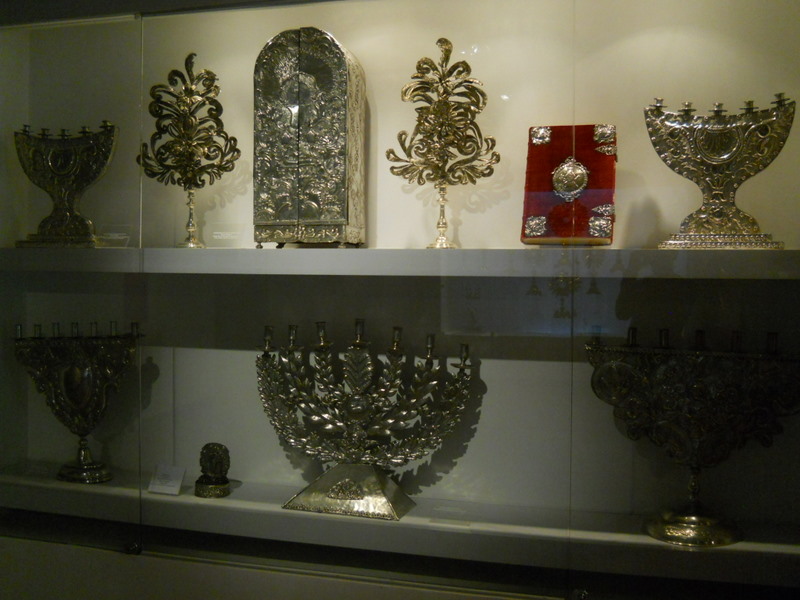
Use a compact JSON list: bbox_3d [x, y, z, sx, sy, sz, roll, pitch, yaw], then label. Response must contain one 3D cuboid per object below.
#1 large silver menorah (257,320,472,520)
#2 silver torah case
[{"bbox_3d":[-0.089,0.251,1.877,0.502,0.412,0.140,1,2,19],"label":"large silver menorah"},{"bbox_3d":[-0.198,-0.349,1.903,0.215,0.471,0.127,1,2,16],"label":"silver torah case"}]

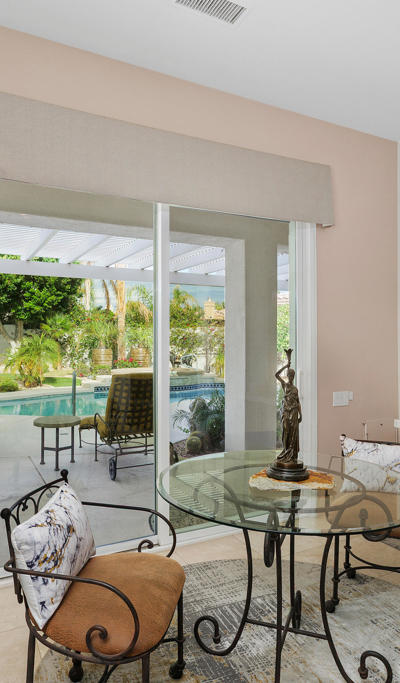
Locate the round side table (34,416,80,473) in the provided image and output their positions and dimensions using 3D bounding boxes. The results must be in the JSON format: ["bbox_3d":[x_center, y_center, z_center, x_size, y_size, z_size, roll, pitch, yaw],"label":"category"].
[{"bbox_3d":[-1.596,1.127,5.098,0.526,0.485,0.526,0,0,0],"label":"round side table"}]

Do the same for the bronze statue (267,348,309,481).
[{"bbox_3d":[0.355,0.282,1.824,0.172,0.505,0.172,0,0,18],"label":"bronze statue"}]

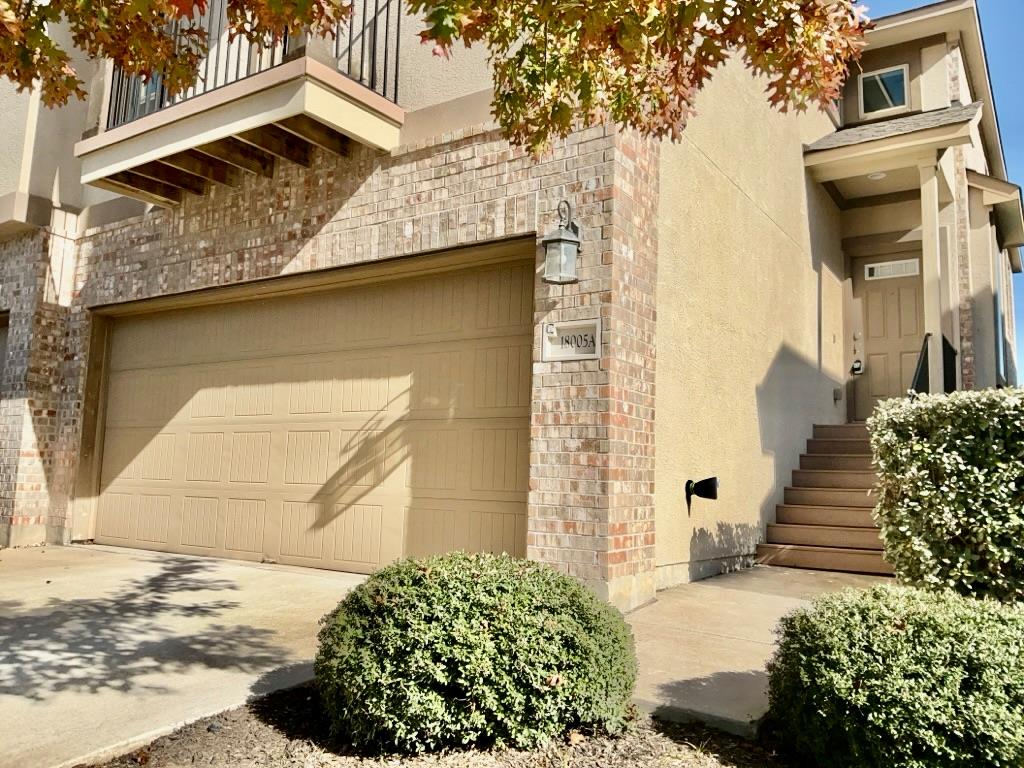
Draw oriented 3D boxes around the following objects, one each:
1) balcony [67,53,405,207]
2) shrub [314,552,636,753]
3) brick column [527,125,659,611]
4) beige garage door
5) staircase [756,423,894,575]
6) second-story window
[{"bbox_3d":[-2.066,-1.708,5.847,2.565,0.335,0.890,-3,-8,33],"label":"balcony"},{"bbox_3d":[-0.129,0.885,2.833,1.120,0.580,1.120,-3,-8,33],"label":"shrub"},{"bbox_3d":[0.514,-0.138,4.848,0.515,2.895,0.640,-3,-8,33],"label":"brick column"},{"bbox_3d":[-1.806,0.327,6.214,4.890,2.140,0.070,-3,-8,33],"label":"beige garage door"},{"bbox_3d":[3.229,0.982,7.570,1.150,1.325,2.300,-3,-8,33],"label":"staircase"},{"bbox_3d":[4.904,-3.854,10.539,0.615,0.605,0.100,-3,-8,33],"label":"second-story window"}]

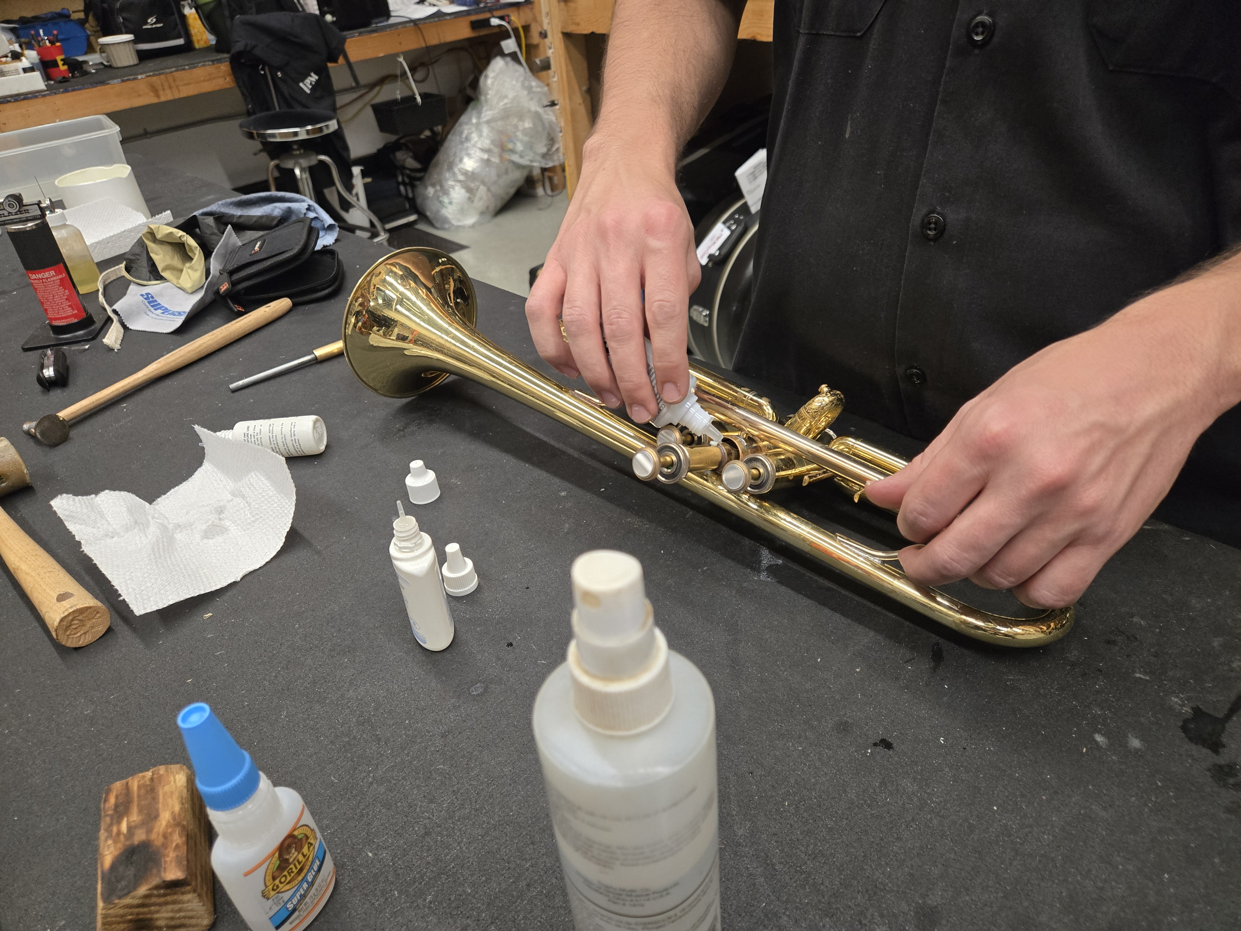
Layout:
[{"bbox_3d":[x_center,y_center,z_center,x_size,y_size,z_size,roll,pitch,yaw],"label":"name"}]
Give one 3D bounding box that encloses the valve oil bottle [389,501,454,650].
[{"bbox_3d":[-0.104,0.053,0.426,0.024,0.088,0.037,-22,37,-23],"label":"valve oil bottle"}]

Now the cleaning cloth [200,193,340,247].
[{"bbox_3d":[-0.456,-0.312,1.043,0.185,0.065,0.115,-21,36,-22],"label":"cleaning cloth"}]

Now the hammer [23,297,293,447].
[{"bbox_3d":[-0.404,-0.095,0.750,0.050,0.027,0.282,12,36,25],"label":"hammer"}]

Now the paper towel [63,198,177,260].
[{"bbox_3d":[-0.687,-0.334,1.127,0.108,0.050,0.162,-28,39,-30],"label":"paper towel"}]

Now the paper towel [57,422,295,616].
[{"bbox_3d":[-0.283,0.025,0.533,0.180,0.043,0.115,25,44,38],"label":"paper towel"}]

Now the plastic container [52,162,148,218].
[{"bbox_3d":[-0.725,-0.370,1.163,0.100,0.078,0.100,-23,37,-24],"label":"plastic container"}]

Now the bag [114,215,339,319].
[{"bbox_3d":[-0.434,-0.237,0.925,0.240,0.073,0.150,0,34,8],"label":"bag"}]

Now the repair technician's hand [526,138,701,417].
[{"bbox_3d":[-0.004,-0.111,0.475,0.096,0.085,0.175,-2,63,-1],"label":"repair technician's hand"}]

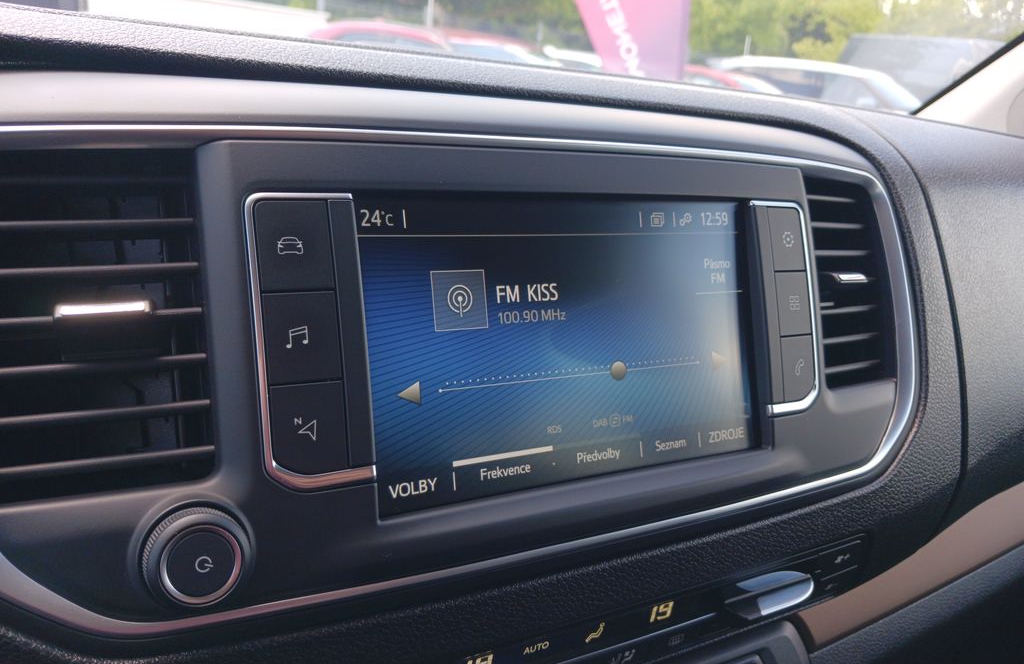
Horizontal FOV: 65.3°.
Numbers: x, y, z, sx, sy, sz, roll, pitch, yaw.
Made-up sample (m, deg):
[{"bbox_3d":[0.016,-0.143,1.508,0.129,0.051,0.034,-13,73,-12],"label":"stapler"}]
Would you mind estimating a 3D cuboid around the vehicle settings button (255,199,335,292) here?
[{"bbox_3d":[-0.059,-0.023,0.215,0.020,0.024,0.005,-4,-1,-29],"label":"vehicle settings button"}]

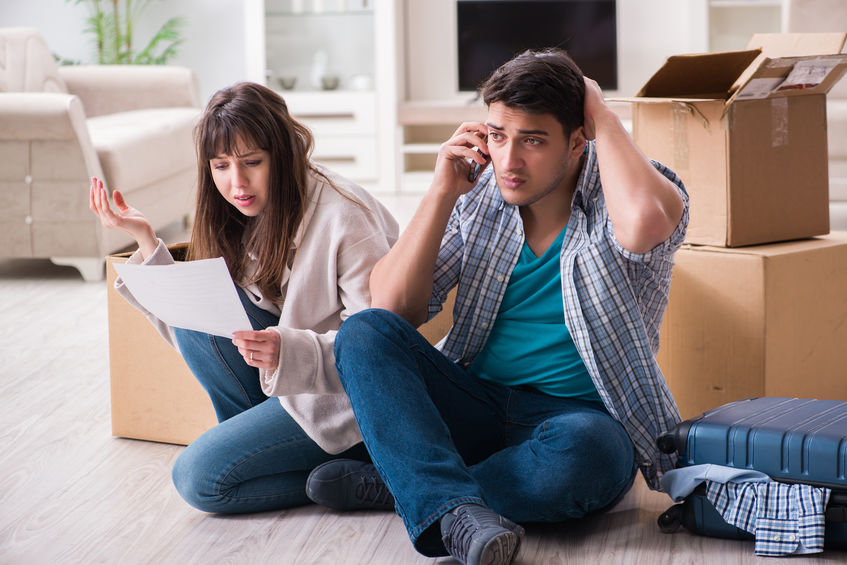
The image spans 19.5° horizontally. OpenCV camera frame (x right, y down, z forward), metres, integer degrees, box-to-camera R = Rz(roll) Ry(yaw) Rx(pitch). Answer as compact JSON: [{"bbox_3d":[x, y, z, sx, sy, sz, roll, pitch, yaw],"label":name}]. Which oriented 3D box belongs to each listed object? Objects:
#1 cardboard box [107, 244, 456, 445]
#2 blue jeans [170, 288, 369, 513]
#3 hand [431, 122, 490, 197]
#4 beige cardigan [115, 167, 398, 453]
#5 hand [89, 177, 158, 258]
[{"bbox_3d":[-0.282,0.123,5.036,0.540,0.360,0.460,4,8,34],"label":"cardboard box"},{"bbox_3d":[-0.259,0.180,4.381,0.350,0.400,0.430,4,9,38],"label":"blue jeans"},{"bbox_3d":[0.065,-0.205,4.120,0.095,0.125,0.090,3,8,30],"label":"hand"},{"bbox_3d":[-0.288,0.046,4.420,0.460,0.490,0.470,3,8,33],"label":"beige cardigan"},{"bbox_3d":[-0.541,-0.119,4.440,0.105,0.145,0.100,5,9,41],"label":"hand"}]

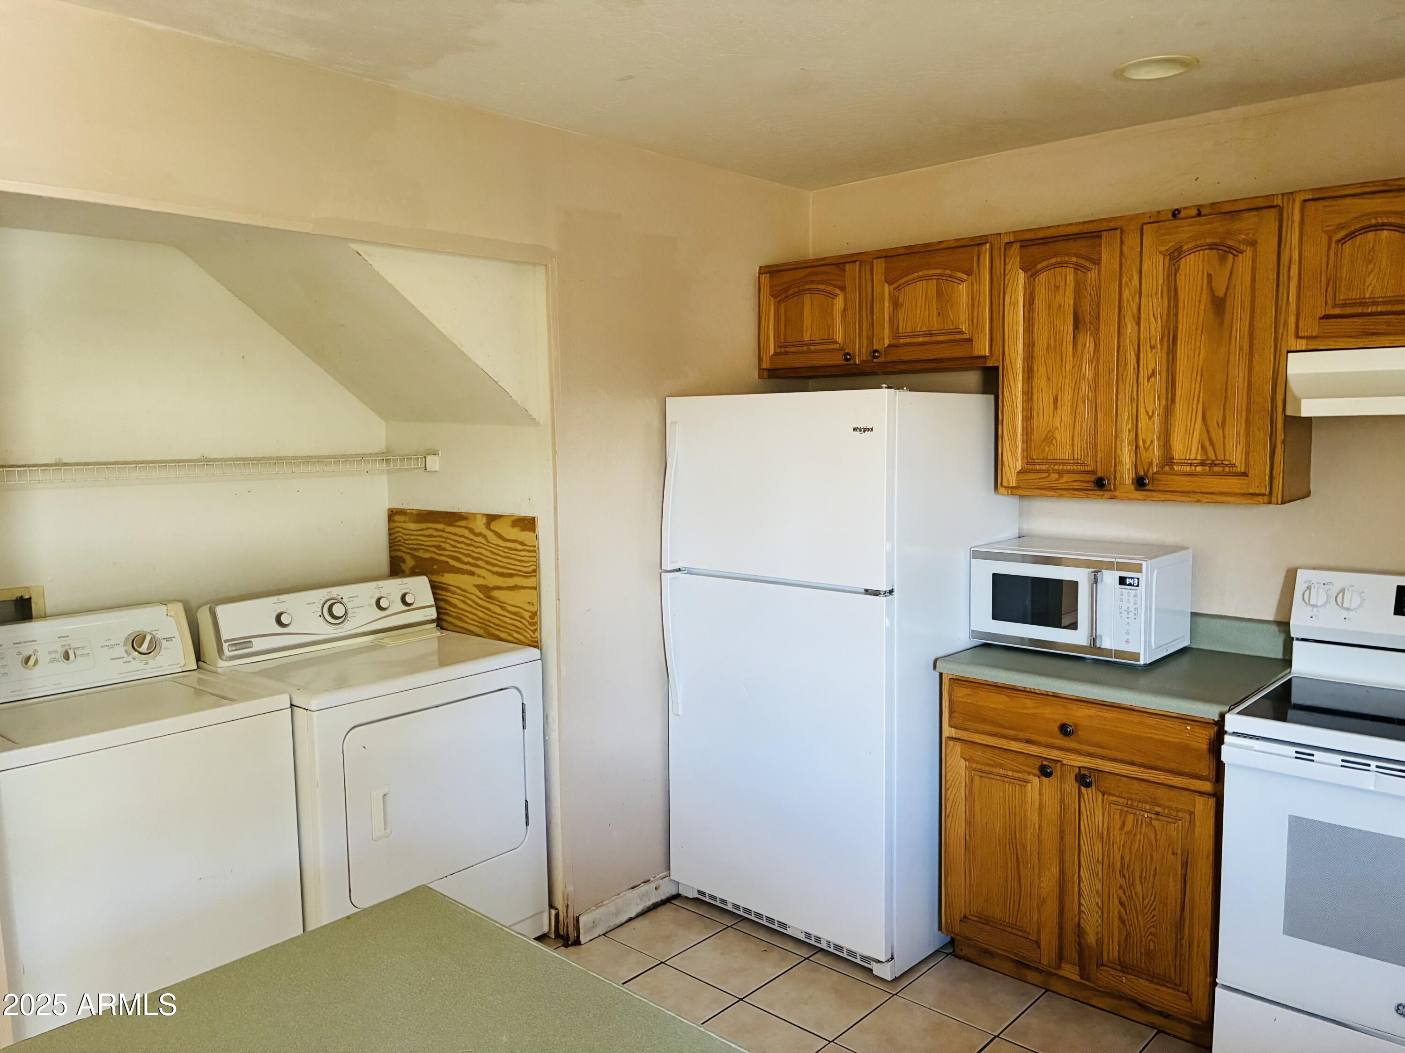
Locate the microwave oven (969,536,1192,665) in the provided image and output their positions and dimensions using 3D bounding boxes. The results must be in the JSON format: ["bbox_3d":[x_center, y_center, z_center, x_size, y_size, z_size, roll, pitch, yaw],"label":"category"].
[{"bbox_3d":[1.115,0.214,3.122,0.513,0.299,0.380,5,8,42],"label":"microwave oven"}]

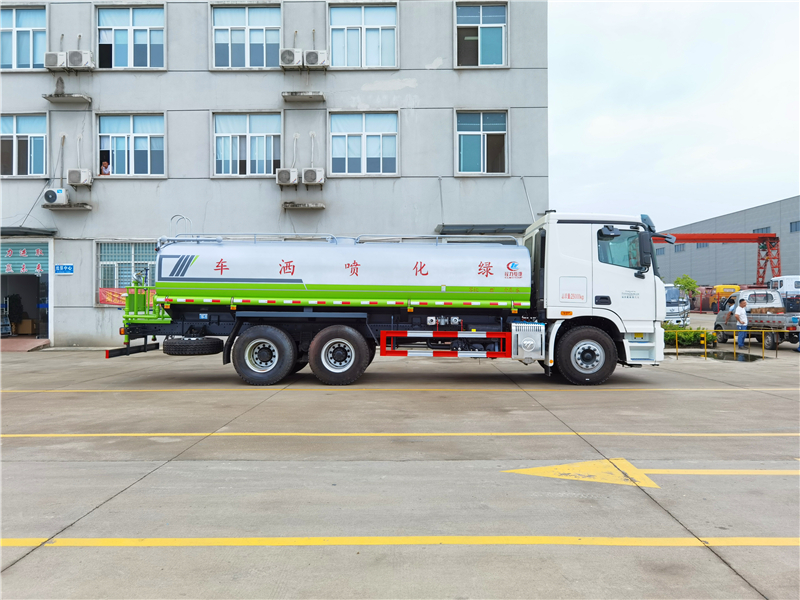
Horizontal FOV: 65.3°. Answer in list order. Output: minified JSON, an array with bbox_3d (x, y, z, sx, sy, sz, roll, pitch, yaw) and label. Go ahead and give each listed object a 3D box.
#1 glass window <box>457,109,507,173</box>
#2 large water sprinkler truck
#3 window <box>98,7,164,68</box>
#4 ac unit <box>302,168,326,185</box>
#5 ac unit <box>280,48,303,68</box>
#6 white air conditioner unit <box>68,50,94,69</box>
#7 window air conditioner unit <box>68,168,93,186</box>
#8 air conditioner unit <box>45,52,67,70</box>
[{"bbox_3d":[2.604,-5.010,19.850,1.610,2.040,0.150,0,0,0],"label":"glass window"},{"bbox_3d":[-0.150,-0.055,12.500,10.250,3.170,2.600,0,0,0],"label":"large water sprinkler truck"},{"bbox_3d":[-8.549,-8.350,19.850,2.120,1.970,0.150,0,0,0],"label":"window"},{"bbox_3d":[-2.780,-3.989,20.257,0.726,0.514,0.290,0,0,2],"label":"ac unit"},{"bbox_3d":[-3.508,-7.817,20.281,0.757,0.552,0.290,0,0,2],"label":"ac unit"},{"bbox_3d":[-10.439,-7.849,20.509,0.784,0.575,0.290,0,0,2],"label":"white air conditioner unit"},{"bbox_3d":[-10.467,-4.005,20.510,0.794,0.524,0.290,0,0,2],"label":"window air conditioner unit"},{"bbox_3d":[-11.236,-7.833,20.536,0.733,0.516,0.290,0,0,2],"label":"air conditioner unit"}]

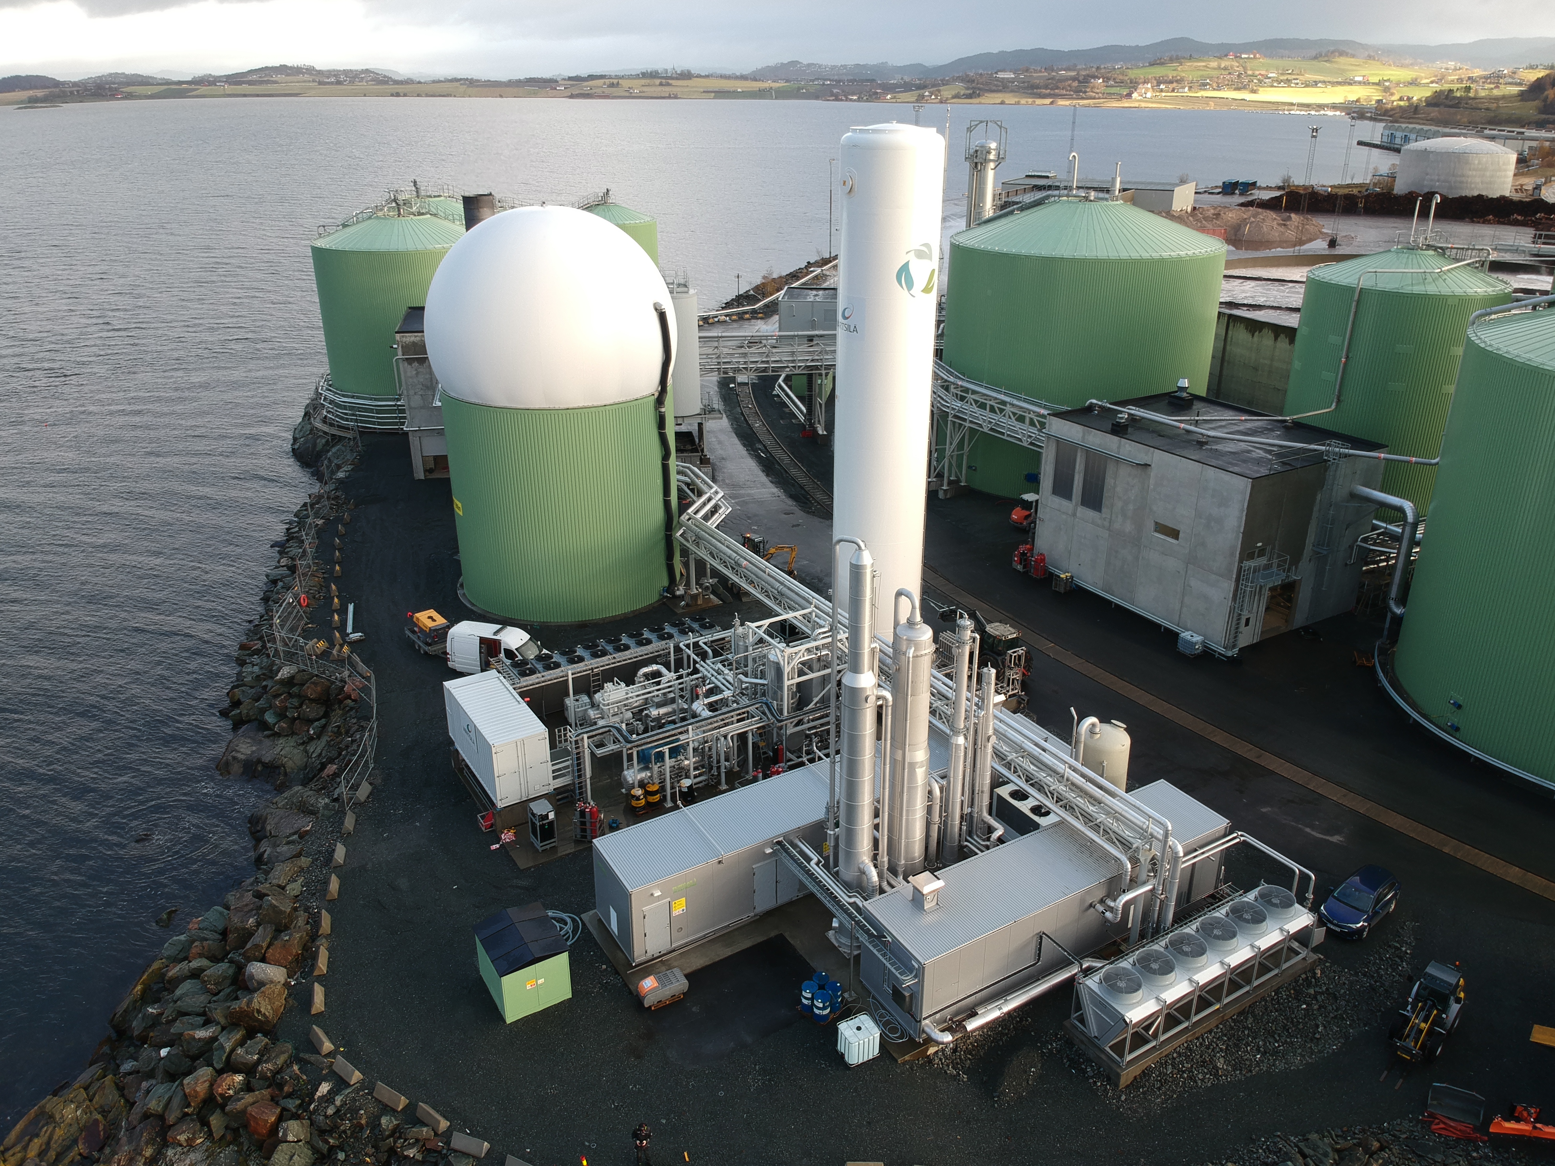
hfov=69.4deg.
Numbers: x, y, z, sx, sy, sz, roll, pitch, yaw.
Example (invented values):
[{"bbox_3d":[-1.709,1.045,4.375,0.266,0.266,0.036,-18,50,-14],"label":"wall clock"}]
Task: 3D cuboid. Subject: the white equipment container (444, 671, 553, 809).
[{"bbox_3d":[-12.419,6.712,49.741,2.440,2.850,6.450,-14,27,-29],"label":"white equipment container"}]

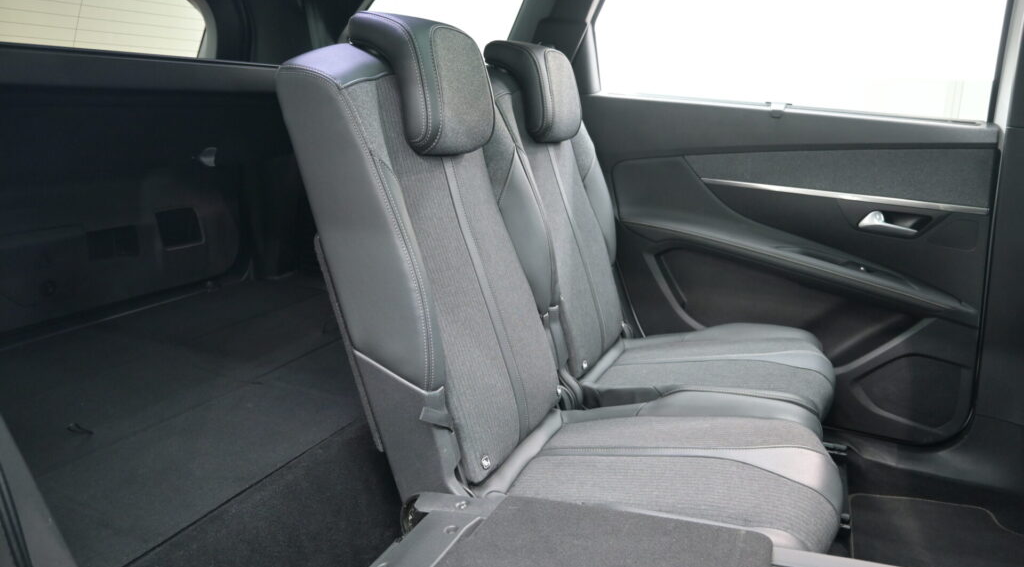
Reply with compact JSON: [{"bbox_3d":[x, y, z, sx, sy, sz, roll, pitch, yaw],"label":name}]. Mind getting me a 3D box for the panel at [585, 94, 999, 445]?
[{"bbox_3d":[0.587,-0.051,1.602,0.900,0.770,0.125,6,15,24],"label":"panel"}]

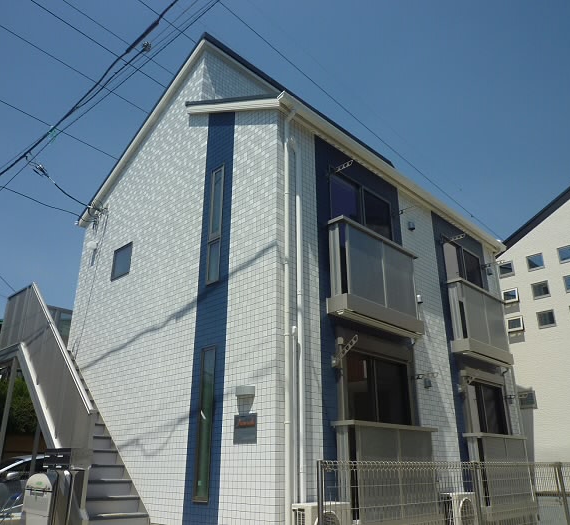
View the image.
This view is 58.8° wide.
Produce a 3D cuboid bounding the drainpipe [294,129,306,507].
[{"bbox_3d":[0.194,0.427,6.368,0.070,4.995,0.070,-20,-29,40],"label":"drainpipe"}]

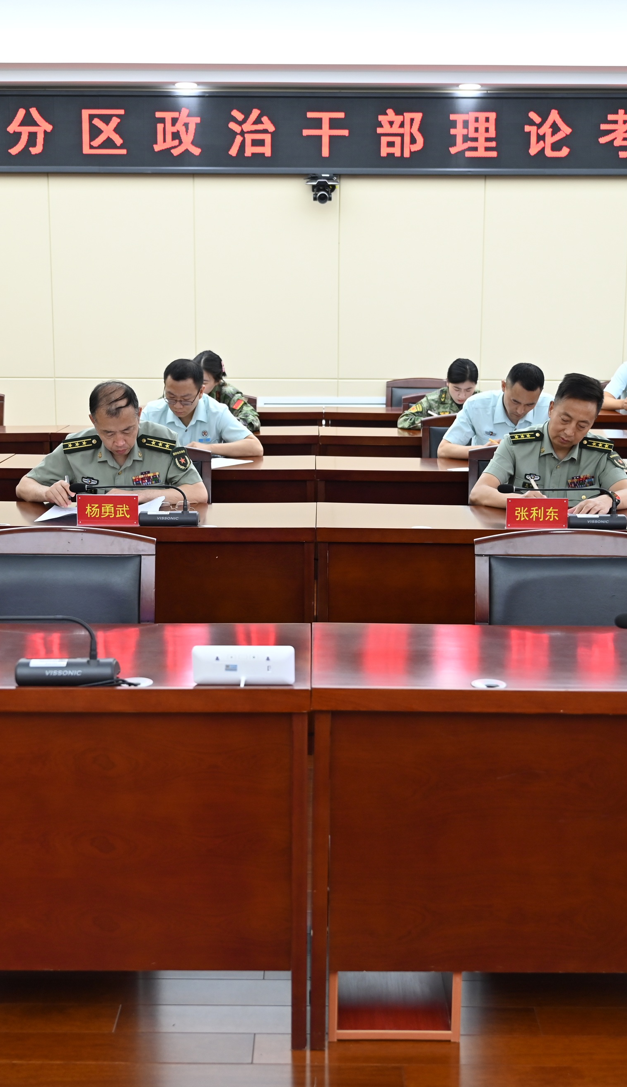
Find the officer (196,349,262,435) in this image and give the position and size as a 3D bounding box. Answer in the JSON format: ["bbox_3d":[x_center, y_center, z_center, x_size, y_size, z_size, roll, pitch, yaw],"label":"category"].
[{"bbox_3d":[-0.571,-0.510,7.843,0.580,1.160,0.750,1,11,5],"label":"officer"}]

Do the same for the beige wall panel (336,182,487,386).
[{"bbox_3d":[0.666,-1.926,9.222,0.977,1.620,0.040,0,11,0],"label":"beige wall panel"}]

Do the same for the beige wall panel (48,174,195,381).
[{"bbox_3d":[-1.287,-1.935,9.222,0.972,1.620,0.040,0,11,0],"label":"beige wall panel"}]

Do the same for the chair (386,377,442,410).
[{"bbox_3d":[0.709,-0.558,8.677,0.500,0.955,0.580,0,11,0],"label":"chair"}]

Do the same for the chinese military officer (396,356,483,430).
[{"bbox_3d":[0.786,-0.494,7.846,0.600,1.140,0.750,1,11,5],"label":"chinese military officer"}]

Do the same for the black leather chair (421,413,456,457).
[{"bbox_3d":[0.785,-0.138,6.509,0.520,0.940,0.590,0,11,0],"label":"black leather chair"}]

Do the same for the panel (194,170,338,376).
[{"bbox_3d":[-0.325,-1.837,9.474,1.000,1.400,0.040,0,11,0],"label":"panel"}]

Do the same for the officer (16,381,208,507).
[{"bbox_3d":[-0.723,0.009,5.010,0.690,1.200,0.780,0,11,0],"label":"officer"}]

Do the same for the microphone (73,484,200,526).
[{"bbox_3d":[-0.578,-0.122,4.446,0.410,0.135,0.110,0,11,0],"label":"microphone"}]

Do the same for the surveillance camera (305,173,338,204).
[{"bbox_3d":[0.055,-2.372,9.087,0.210,0.200,0.200,0,11,1],"label":"surveillance camera"}]

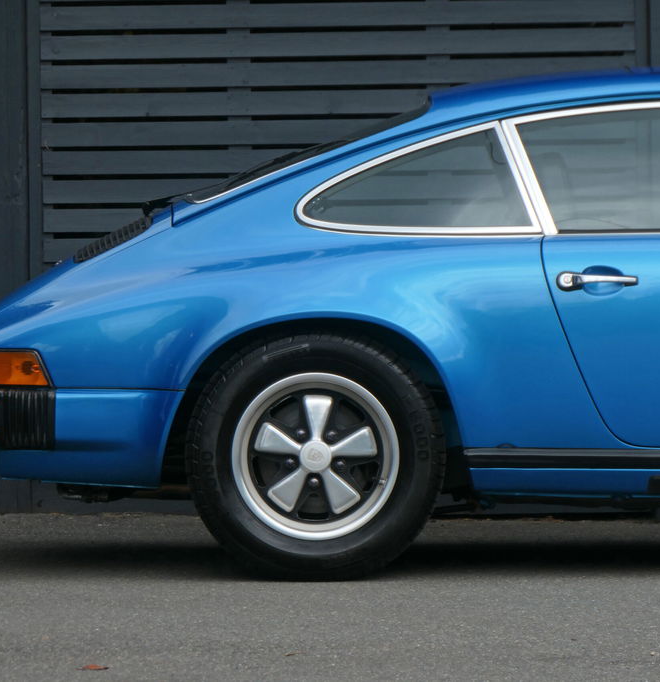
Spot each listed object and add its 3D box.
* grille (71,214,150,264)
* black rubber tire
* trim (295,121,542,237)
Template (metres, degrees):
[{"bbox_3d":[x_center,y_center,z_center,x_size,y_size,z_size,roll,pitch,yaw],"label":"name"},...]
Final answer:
[{"bbox_3d":[-0.573,-0.270,12.850,0.235,0.045,0.580,-30,1,1],"label":"grille"},{"bbox_3d":[-0.034,0.279,12.220,0.640,0.630,0.205,0,1,0],"label":"black rubber tire"},{"bbox_3d":[0.223,-0.410,12.320,0.630,0.290,0.080,0,-15,9],"label":"trim"}]

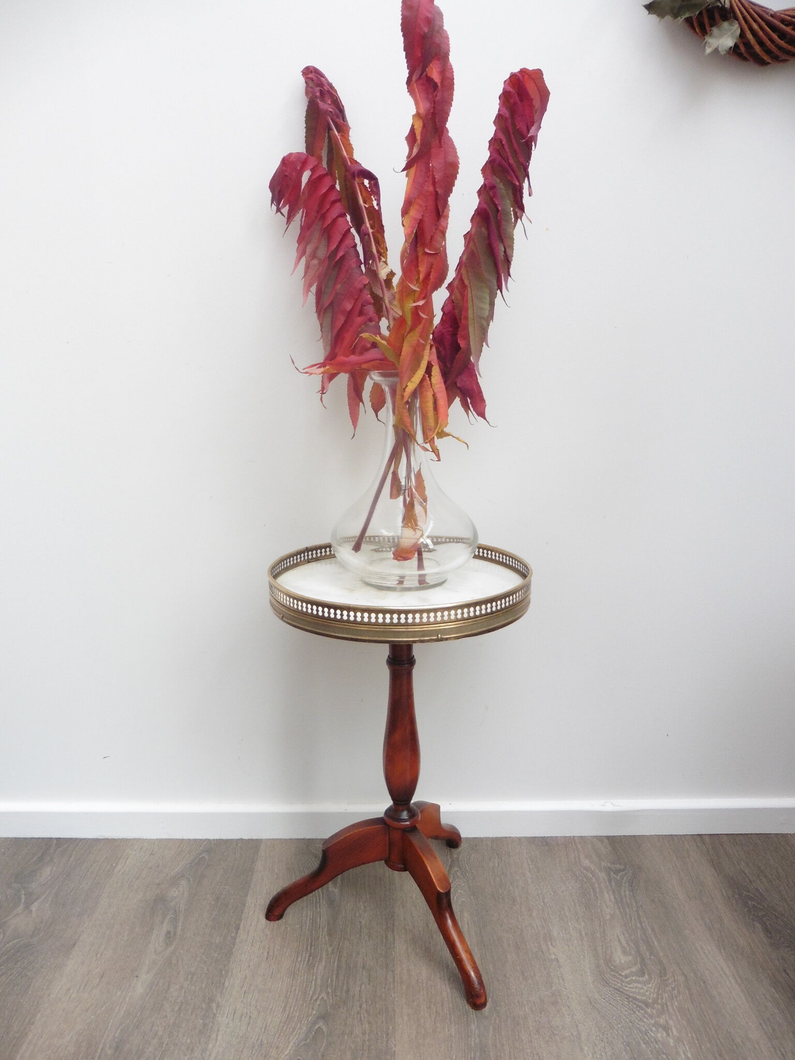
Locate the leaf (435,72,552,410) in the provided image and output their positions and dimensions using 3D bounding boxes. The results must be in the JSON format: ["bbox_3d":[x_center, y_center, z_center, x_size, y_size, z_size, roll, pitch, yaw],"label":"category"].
[{"bbox_3d":[0.105,-0.316,0.842,0.080,0.359,0.090,12,13,-3],"label":"leaf"}]

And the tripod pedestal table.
[{"bbox_3d":[-0.010,0.300,0.986,0.347,0.521,0.330,0,14,0],"label":"tripod pedestal table"}]

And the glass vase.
[{"bbox_3d":[0.008,-0.061,0.903,0.181,0.255,0.181,0,14,0],"label":"glass vase"}]

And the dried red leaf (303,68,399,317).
[{"bbox_3d":[-0.049,-0.383,0.856,0.066,0.280,0.080,-16,5,4],"label":"dried red leaf"}]

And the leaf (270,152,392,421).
[{"bbox_3d":[-0.073,-0.268,0.832,0.084,0.274,0.090,-15,17,4],"label":"leaf"}]

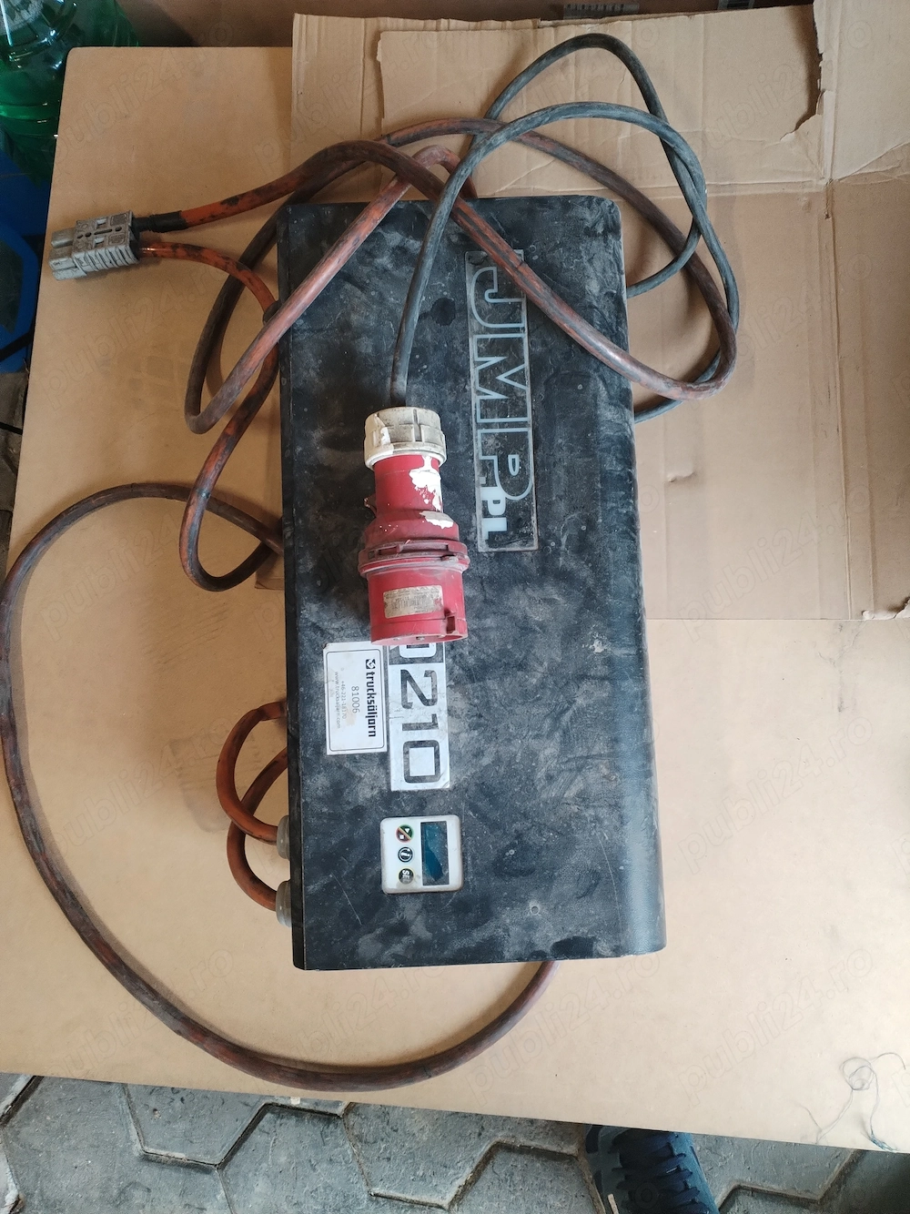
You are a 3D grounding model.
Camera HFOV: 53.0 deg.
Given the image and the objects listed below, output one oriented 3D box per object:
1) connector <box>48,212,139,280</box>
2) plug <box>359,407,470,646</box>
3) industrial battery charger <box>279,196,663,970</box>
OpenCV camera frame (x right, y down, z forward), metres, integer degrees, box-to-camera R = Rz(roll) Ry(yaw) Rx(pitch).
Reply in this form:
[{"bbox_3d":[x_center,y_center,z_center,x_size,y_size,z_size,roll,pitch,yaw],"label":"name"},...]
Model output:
[{"bbox_3d":[-0.363,-0.364,0.920,0.082,0.024,0.053,-12,57,1],"label":"connector"},{"bbox_3d":[-0.030,-0.054,0.609,0.075,0.076,0.149,-5,80,-1],"label":"plug"},{"bbox_3d":[0.006,-0.020,0.735,0.260,0.188,0.543,-2,84,-1],"label":"industrial battery charger"}]

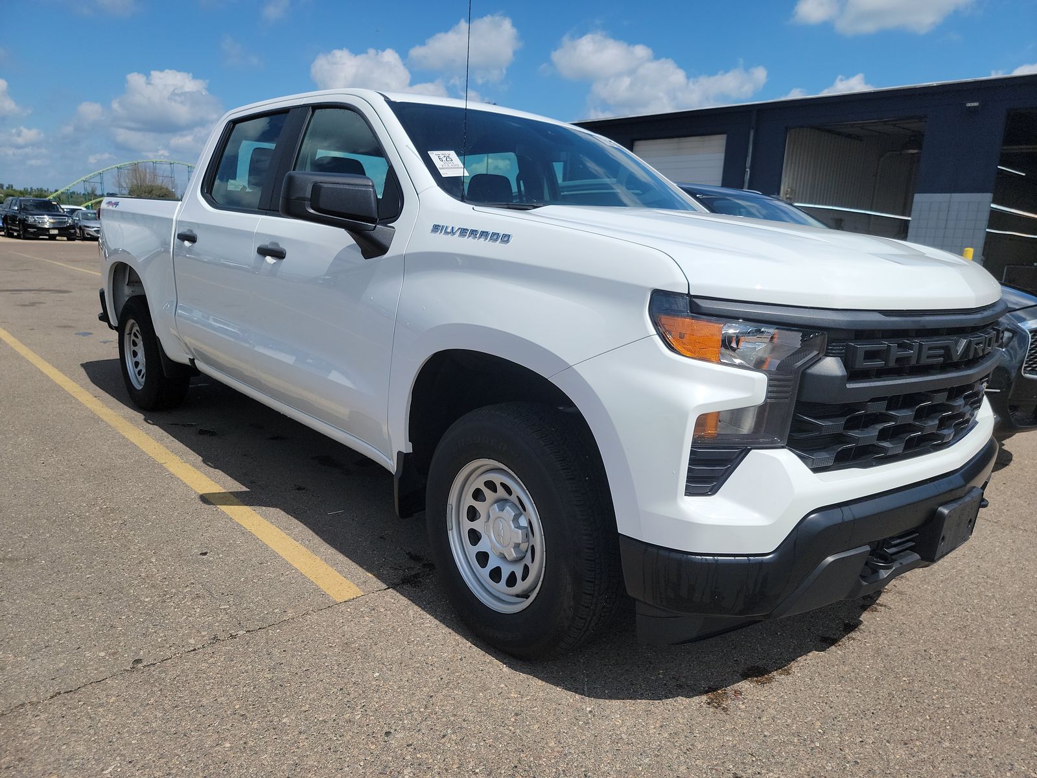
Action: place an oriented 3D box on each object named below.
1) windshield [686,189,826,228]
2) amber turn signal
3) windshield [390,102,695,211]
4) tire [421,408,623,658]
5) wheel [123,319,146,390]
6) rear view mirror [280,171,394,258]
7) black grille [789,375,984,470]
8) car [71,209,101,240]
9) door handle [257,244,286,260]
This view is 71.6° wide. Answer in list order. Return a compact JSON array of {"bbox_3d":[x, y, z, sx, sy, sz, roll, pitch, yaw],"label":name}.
[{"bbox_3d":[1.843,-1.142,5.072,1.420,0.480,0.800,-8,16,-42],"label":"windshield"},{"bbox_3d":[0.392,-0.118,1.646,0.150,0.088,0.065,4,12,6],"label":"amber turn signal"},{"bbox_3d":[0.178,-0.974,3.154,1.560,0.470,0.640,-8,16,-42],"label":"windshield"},{"bbox_3d":[0.009,0.433,2.277,0.265,0.790,0.790,-8,16,-42],"label":"tire"},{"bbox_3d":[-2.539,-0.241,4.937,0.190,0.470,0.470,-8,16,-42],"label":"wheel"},{"bbox_3d":[-0.618,-0.594,2.445,0.270,0.265,0.280,-8,16,-42],"label":"rear view mirror"},{"bbox_3d":[1.228,0.076,2.162,1.420,0.230,0.180,-8,16,-42],"label":"black grille"},{"bbox_3d":[-21.401,-8.243,36.173,1.850,1.460,4.850,-9,16,-43],"label":"car"},{"bbox_3d":[-1.042,-0.579,3.048,0.050,0.056,0.225,-8,16,-42],"label":"door handle"}]

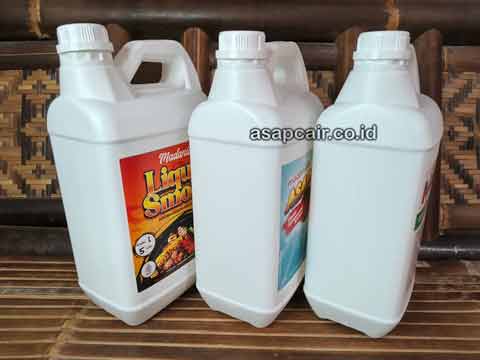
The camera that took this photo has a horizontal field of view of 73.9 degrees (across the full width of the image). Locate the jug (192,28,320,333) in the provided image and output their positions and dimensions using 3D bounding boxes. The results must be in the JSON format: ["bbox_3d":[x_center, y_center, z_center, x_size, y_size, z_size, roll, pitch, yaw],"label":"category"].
[{"bbox_3d":[0.033,-0.005,0.401,0.115,0.320,0.182,12,23,30],"label":"jug"}]

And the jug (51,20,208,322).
[{"bbox_3d":[-0.108,-0.007,0.399,0.118,0.314,0.187,13,21,32],"label":"jug"}]

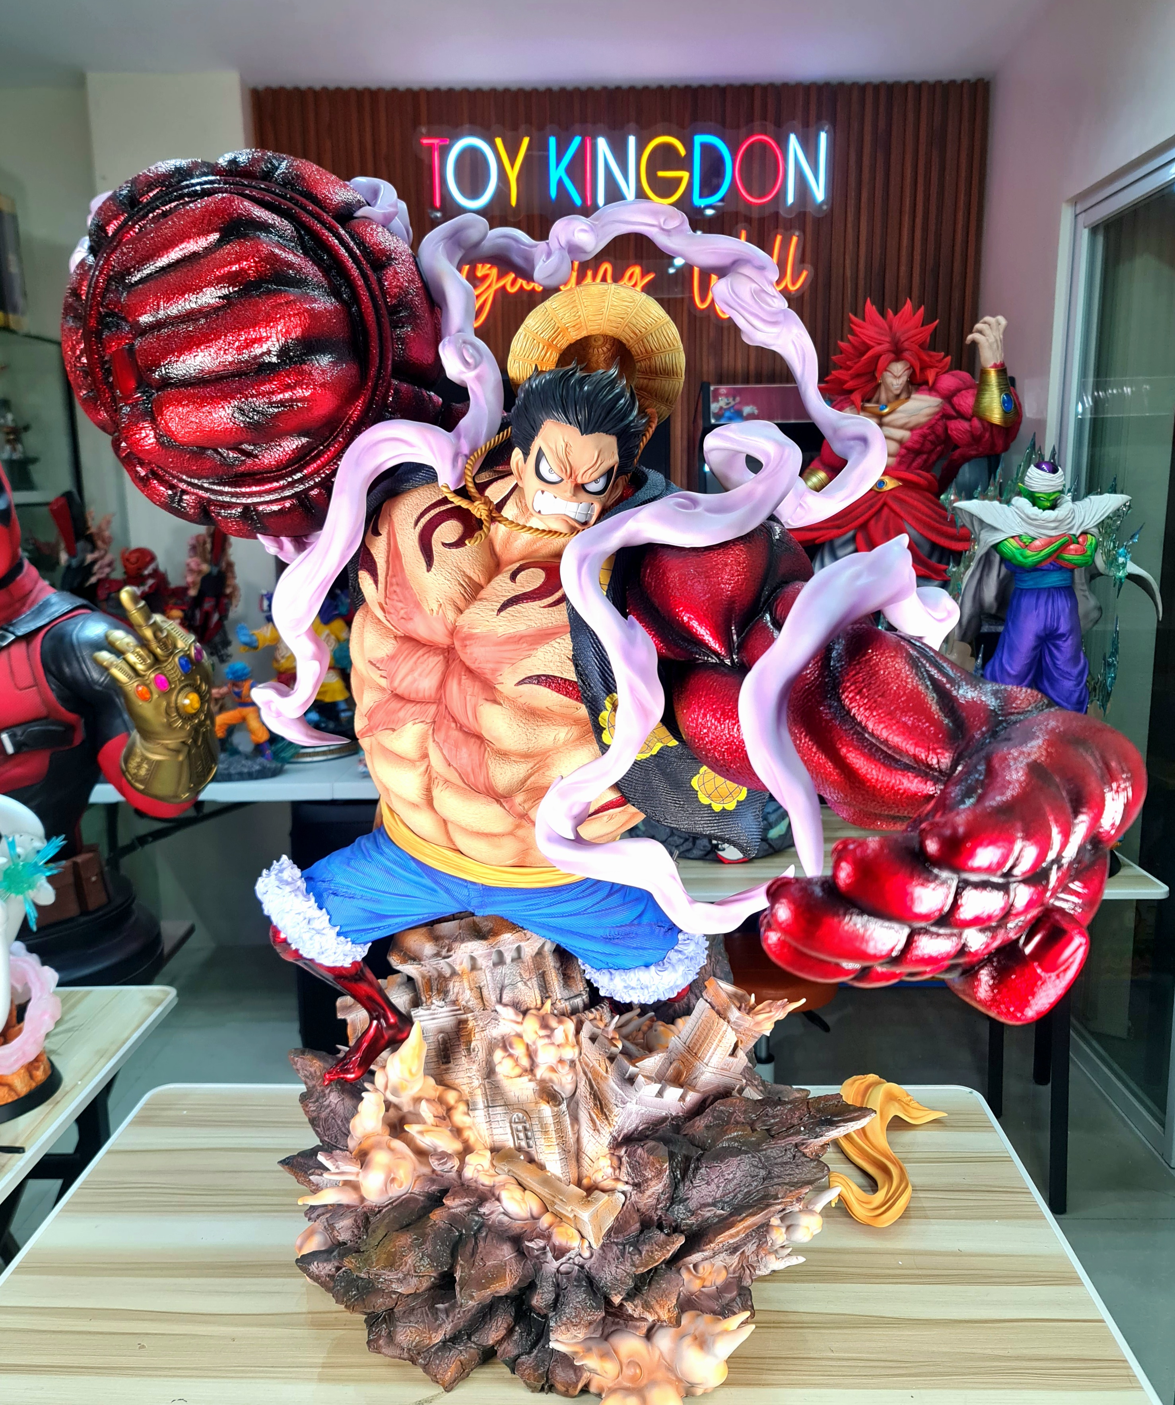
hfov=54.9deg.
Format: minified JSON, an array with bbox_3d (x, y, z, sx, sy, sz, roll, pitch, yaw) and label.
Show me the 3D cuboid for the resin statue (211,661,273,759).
[{"bbox_3d":[-0.891,0.021,2.916,0.165,0.235,0.135,4,12,24],"label":"resin statue"}]

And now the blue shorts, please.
[{"bbox_3d":[-0.084,0.182,1.051,0.320,0.140,0.190,2,11,14],"label":"blue shorts"}]

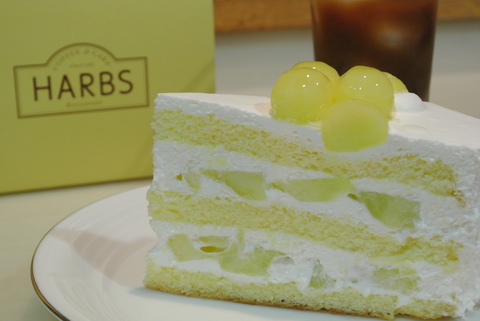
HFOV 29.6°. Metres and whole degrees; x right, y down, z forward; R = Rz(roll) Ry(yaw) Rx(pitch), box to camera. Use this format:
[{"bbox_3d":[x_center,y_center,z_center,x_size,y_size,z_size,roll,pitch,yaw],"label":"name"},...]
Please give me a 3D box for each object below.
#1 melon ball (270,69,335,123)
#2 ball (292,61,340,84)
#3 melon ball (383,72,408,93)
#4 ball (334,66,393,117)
[{"bbox_3d":[0.025,-0.026,0.361,0.025,0.023,0.025,-1,14,0],"label":"melon ball"},{"bbox_3d":[0.031,-0.030,0.382,0.025,0.023,0.025,-1,14,0],"label":"ball"},{"bbox_3d":[0.061,-0.026,0.391,0.025,0.023,0.025,-1,14,0],"label":"melon ball"},{"bbox_3d":[0.051,-0.027,0.371,0.025,0.023,0.025,-1,14,0],"label":"ball"}]

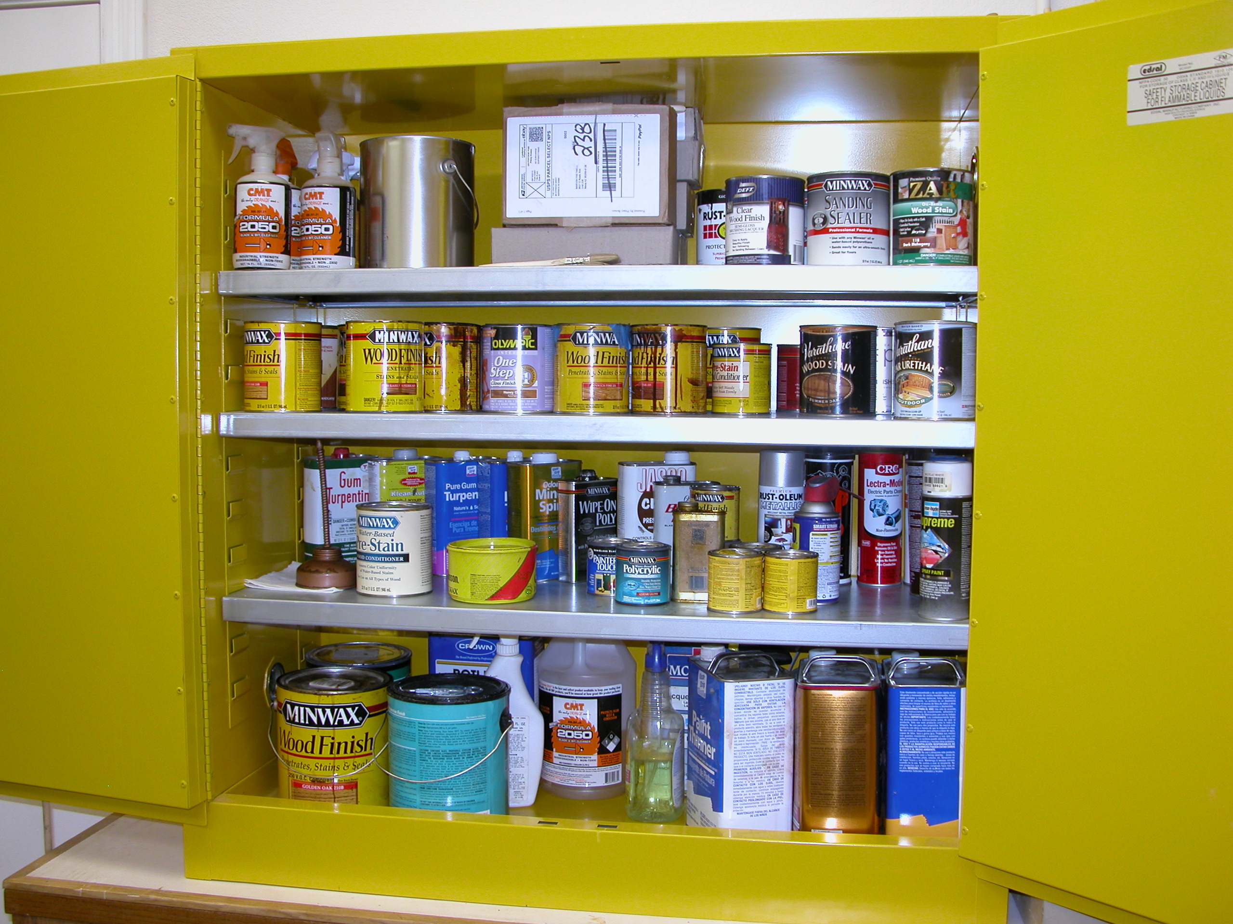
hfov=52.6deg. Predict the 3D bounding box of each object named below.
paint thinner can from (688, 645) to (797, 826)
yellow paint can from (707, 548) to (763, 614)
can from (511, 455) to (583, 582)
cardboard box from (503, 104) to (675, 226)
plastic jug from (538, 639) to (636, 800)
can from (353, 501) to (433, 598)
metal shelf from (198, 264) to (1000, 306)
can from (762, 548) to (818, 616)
[{"bbox_3d":[0.169,0.390,1.730,0.105,0.268,0.167,-1,4,-13],"label":"paint thinner can"},{"bbox_3d":[0.160,0.159,1.671,0.074,0.076,0.074,1,4,6],"label":"yellow paint can"},{"bbox_3d":[-0.112,0.084,1.922,0.106,0.193,0.063,-3,5,-40],"label":"can"},{"bbox_3d":[-0.035,-0.415,1.778,0.234,0.163,0.100,1,4,9],"label":"cardboard box"},{"bbox_3d":[-0.046,0.348,1.898,0.156,0.295,0.156,1,4,6],"label":"plastic jug"},{"bbox_3d":[-0.318,0.123,1.785,0.107,0.123,0.107,0,4,0],"label":"can"},{"bbox_3d":[-0.020,-0.245,1.771,1.000,0.032,0.340,1,4,9],"label":"metal shelf"},{"bbox_3d":[0.236,0.162,1.690,0.073,0.076,0.073,1,4,6],"label":"can"}]

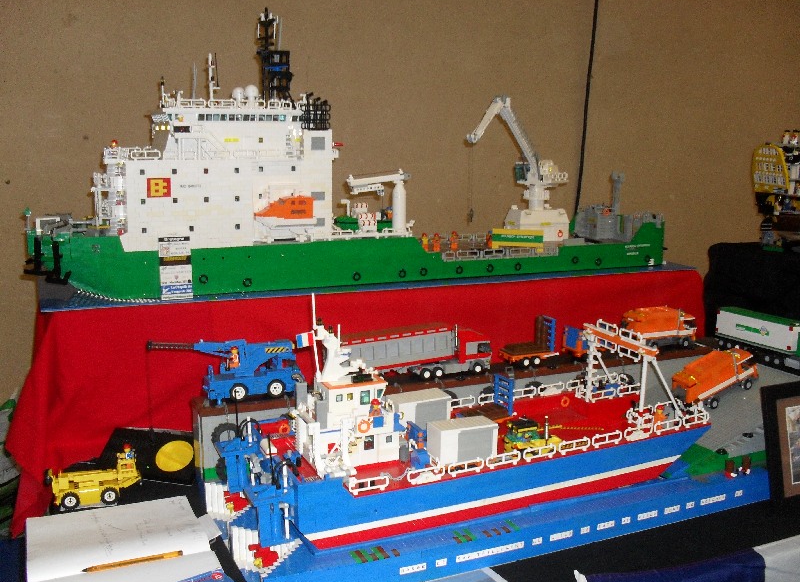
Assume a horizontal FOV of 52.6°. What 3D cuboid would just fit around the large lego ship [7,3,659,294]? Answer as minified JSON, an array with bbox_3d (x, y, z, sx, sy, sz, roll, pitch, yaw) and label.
[{"bbox_3d":[-0.048,-0.346,1.953,1.600,0.606,0.290,-4,12,-24],"label":"large lego ship"}]

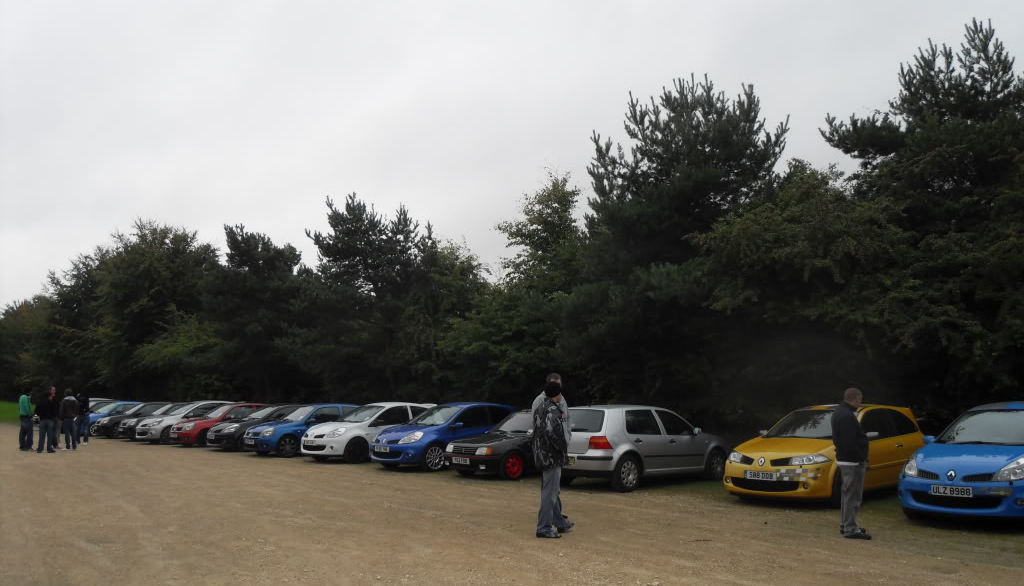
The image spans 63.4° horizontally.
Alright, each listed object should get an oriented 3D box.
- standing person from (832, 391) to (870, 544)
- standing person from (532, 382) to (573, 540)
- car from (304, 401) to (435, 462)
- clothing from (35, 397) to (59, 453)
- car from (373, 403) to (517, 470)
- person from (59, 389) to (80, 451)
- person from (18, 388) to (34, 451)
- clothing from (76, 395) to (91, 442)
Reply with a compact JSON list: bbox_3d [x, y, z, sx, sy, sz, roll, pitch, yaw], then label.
[{"bbox_3d":[4.005,2.008,9.800,0.380,1.738,0.480,-1,-7,7],"label":"standing person"},{"bbox_3d":[0.472,1.931,9.650,0.400,1.781,0.500,3,-8,-25],"label":"standing person"},{"bbox_3d":[-3.617,3.628,21.882,1.790,1.485,3.990,-7,-10,43],"label":"car"},{"bbox_3d":[-13.432,3.816,23.900,0.550,1.583,0.360,1,-7,-5],"label":"clothing"},{"bbox_3d":[-1.409,3.317,19.396,3.990,1.470,1.780,7,-10,-44],"label":"car"},{"bbox_3d":[-13.517,3.898,25.413,0.560,1.810,0.360,0,-7,0],"label":"person"},{"bbox_3d":[-14.419,3.787,24.600,0.380,1.792,0.480,5,-9,-33],"label":"person"},{"bbox_3d":[-14.642,4.296,28.409,0.380,1.740,0.480,1,-7,-12],"label":"clothing"}]

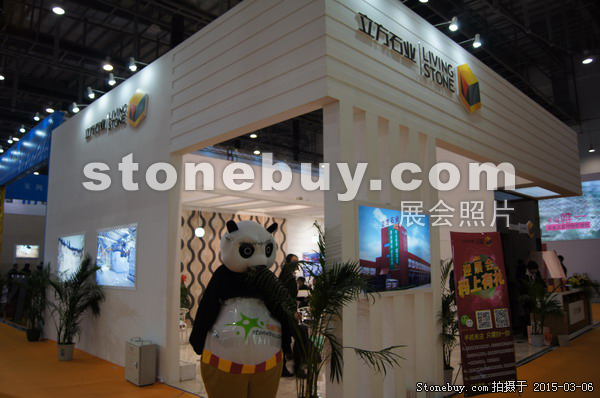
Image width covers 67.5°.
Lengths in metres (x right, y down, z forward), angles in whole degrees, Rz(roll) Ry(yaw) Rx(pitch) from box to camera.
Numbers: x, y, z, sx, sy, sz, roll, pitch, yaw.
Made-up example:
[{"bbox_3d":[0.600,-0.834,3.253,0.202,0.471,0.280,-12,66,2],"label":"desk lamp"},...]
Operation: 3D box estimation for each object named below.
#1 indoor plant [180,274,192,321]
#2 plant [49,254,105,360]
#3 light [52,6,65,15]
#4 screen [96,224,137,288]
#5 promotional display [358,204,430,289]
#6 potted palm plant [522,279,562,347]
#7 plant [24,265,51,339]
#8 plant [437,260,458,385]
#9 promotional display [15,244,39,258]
[{"bbox_3d":[-2.827,2.437,10.950,0.400,1.150,0.400,-9,-12,44],"label":"indoor plant"},{"bbox_3d":[-3.935,1.877,7.910,0.880,1.780,0.860,4,-10,-26],"label":"plant"},{"bbox_3d":[-8.952,-6.988,16.656,0.430,0.200,0.430,-9,-12,44],"label":"light"},{"bbox_3d":[-3.154,1.007,7.663,1.570,1.020,0.060,-9,-12,44],"label":"screen"},{"bbox_3d":[1.041,0.534,4.734,0.060,0.826,1.356,-9,-12,44],"label":"promotional display"},{"bbox_3d":[4.477,2.053,8.296,0.660,1.220,0.640,-5,-10,27],"label":"potted palm plant"},{"bbox_3d":[-5.900,2.292,10.099,0.550,1.680,0.550,4,-10,-29],"label":"plant"},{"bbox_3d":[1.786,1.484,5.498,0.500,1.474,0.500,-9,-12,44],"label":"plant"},{"bbox_3d":[-9.715,1.887,16.000,0.080,0.440,0.730,-9,-12,44],"label":"promotional display"}]

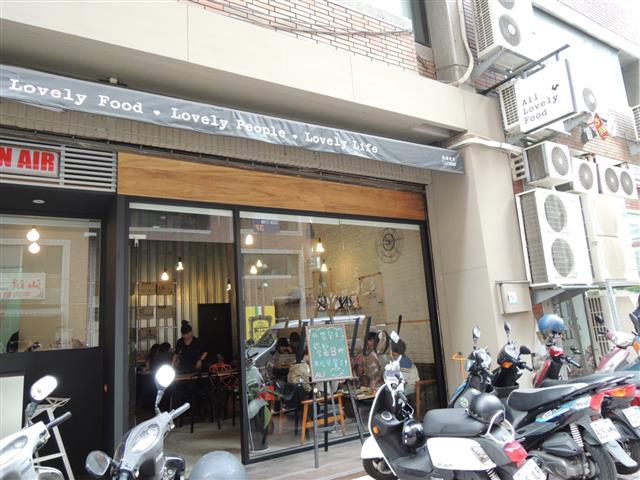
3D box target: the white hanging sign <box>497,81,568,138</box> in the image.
[{"bbox_3d":[2.762,-1.769,5.483,0.080,0.700,0.670,2,-12,-31],"label":"white hanging sign"}]

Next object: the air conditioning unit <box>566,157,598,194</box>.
[{"bbox_3d":[4.019,-0.928,6.932,0.725,0.536,0.310,2,-12,-31],"label":"air conditioning unit"}]

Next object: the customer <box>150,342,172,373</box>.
[{"bbox_3d":[-2.253,2.101,6.394,0.460,1.192,0.620,2,-12,-31],"label":"customer"}]

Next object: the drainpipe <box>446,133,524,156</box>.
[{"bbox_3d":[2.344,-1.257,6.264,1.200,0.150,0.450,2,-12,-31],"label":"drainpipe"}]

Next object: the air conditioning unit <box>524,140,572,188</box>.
[{"bbox_3d":[3.346,-1.086,6.523,0.589,0.538,0.346,2,-12,-31],"label":"air conditioning unit"}]

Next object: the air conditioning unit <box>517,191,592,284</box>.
[{"bbox_3d":[3.308,-0.002,6.261,1.082,1.286,0.315,2,-12,-31],"label":"air conditioning unit"}]

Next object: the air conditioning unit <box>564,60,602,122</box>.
[{"bbox_3d":[4.368,-2.294,7.462,0.775,0.563,0.320,2,-12,-31],"label":"air conditioning unit"}]

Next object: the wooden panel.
[{"bbox_3d":[-0.217,-0.581,5.450,4.145,0.441,0.060,2,-12,-31],"label":"wooden panel"}]

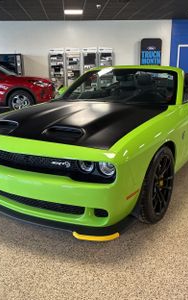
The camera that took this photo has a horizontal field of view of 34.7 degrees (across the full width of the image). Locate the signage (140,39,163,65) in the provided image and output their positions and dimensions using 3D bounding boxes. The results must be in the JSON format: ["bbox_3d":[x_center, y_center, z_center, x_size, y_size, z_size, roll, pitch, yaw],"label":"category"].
[{"bbox_3d":[2.531,-4.261,13.485,0.940,1.400,0.100,-1,15,0],"label":"signage"}]

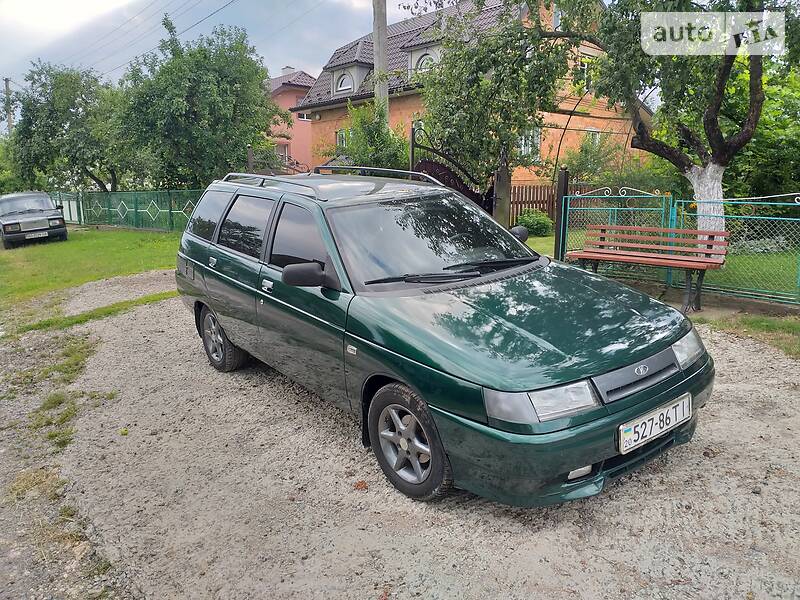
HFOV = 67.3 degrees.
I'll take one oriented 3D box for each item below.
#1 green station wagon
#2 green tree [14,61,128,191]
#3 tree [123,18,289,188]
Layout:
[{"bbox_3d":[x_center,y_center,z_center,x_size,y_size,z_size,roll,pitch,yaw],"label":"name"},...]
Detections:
[{"bbox_3d":[-0.177,-0.118,4.187,1.760,1.510,4.290,-12,16,-35],"label":"green station wagon"},{"bbox_3d":[-12.100,-5.750,22.000,4.200,5.480,4.100,-9,14,-28],"label":"green tree"},{"bbox_3d":[-5.954,-5.343,18.300,4.900,5.884,4.800,-6,13,-19],"label":"tree"}]

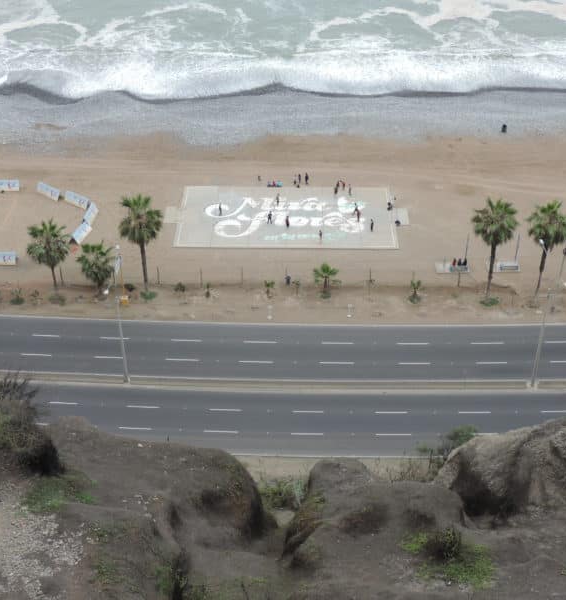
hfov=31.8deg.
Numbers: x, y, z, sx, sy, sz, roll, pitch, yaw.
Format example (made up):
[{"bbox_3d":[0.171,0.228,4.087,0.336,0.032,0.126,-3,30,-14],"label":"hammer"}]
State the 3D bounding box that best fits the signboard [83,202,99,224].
[{"bbox_3d":[-25.970,-11.450,133.090,1.350,1.270,4.200,2,33,4],"label":"signboard"}]

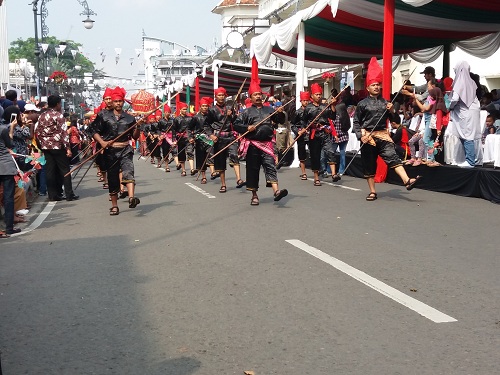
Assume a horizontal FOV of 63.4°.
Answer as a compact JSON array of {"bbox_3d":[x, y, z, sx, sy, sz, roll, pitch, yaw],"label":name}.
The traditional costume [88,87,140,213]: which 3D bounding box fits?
[{"bbox_3d":[-1.874,-0.510,5.600,0.670,1.720,0.530,-4,8,-21],"label":"traditional costume"}]

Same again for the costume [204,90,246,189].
[{"bbox_3d":[-0.431,-0.799,6.820,0.580,1.790,0.500,-4,8,-21],"label":"costume"}]

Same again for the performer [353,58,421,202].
[{"bbox_3d":[1.843,-0.780,5.550,0.630,1.950,0.700,-4,8,-21],"label":"performer"}]

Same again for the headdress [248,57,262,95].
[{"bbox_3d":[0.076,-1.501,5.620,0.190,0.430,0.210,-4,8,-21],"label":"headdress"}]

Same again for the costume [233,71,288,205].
[{"bbox_3d":[0.145,-0.611,5.700,0.640,1.770,0.580,-4,8,-21],"label":"costume"}]

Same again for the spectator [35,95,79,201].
[{"bbox_3d":[-3.069,-0.625,6.450,0.550,1.670,0.380,0,7,7],"label":"spectator"}]

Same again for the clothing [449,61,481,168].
[{"bbox_3d":[3.309,-1.100,6.250,0.470,1.600,0.370,-6,9,-37],"label":"clothing"}]

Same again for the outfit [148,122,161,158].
[{"bbox_3d":[-2.929,-1.442,12.400,0.500,1.080,0.380,-4,8,-21],"label":"outfit"}]

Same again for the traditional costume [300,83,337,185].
[{"bbox_3d":[1.185,-0.927,7.050,0.560,1.780,0.460,-4,8,-21],"label":"traditional costume"}]

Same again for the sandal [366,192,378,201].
[{"bbox_3d":[1.722,0.125,5.680,0.110,0.090,0.260,2,7,20],"label":"sandal"}]

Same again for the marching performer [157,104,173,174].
[{"bbox_3d":[-2.241,-1.278,10.600,0.520,1.770,0.450,-4,8,-21],"label":"marching performer"}]

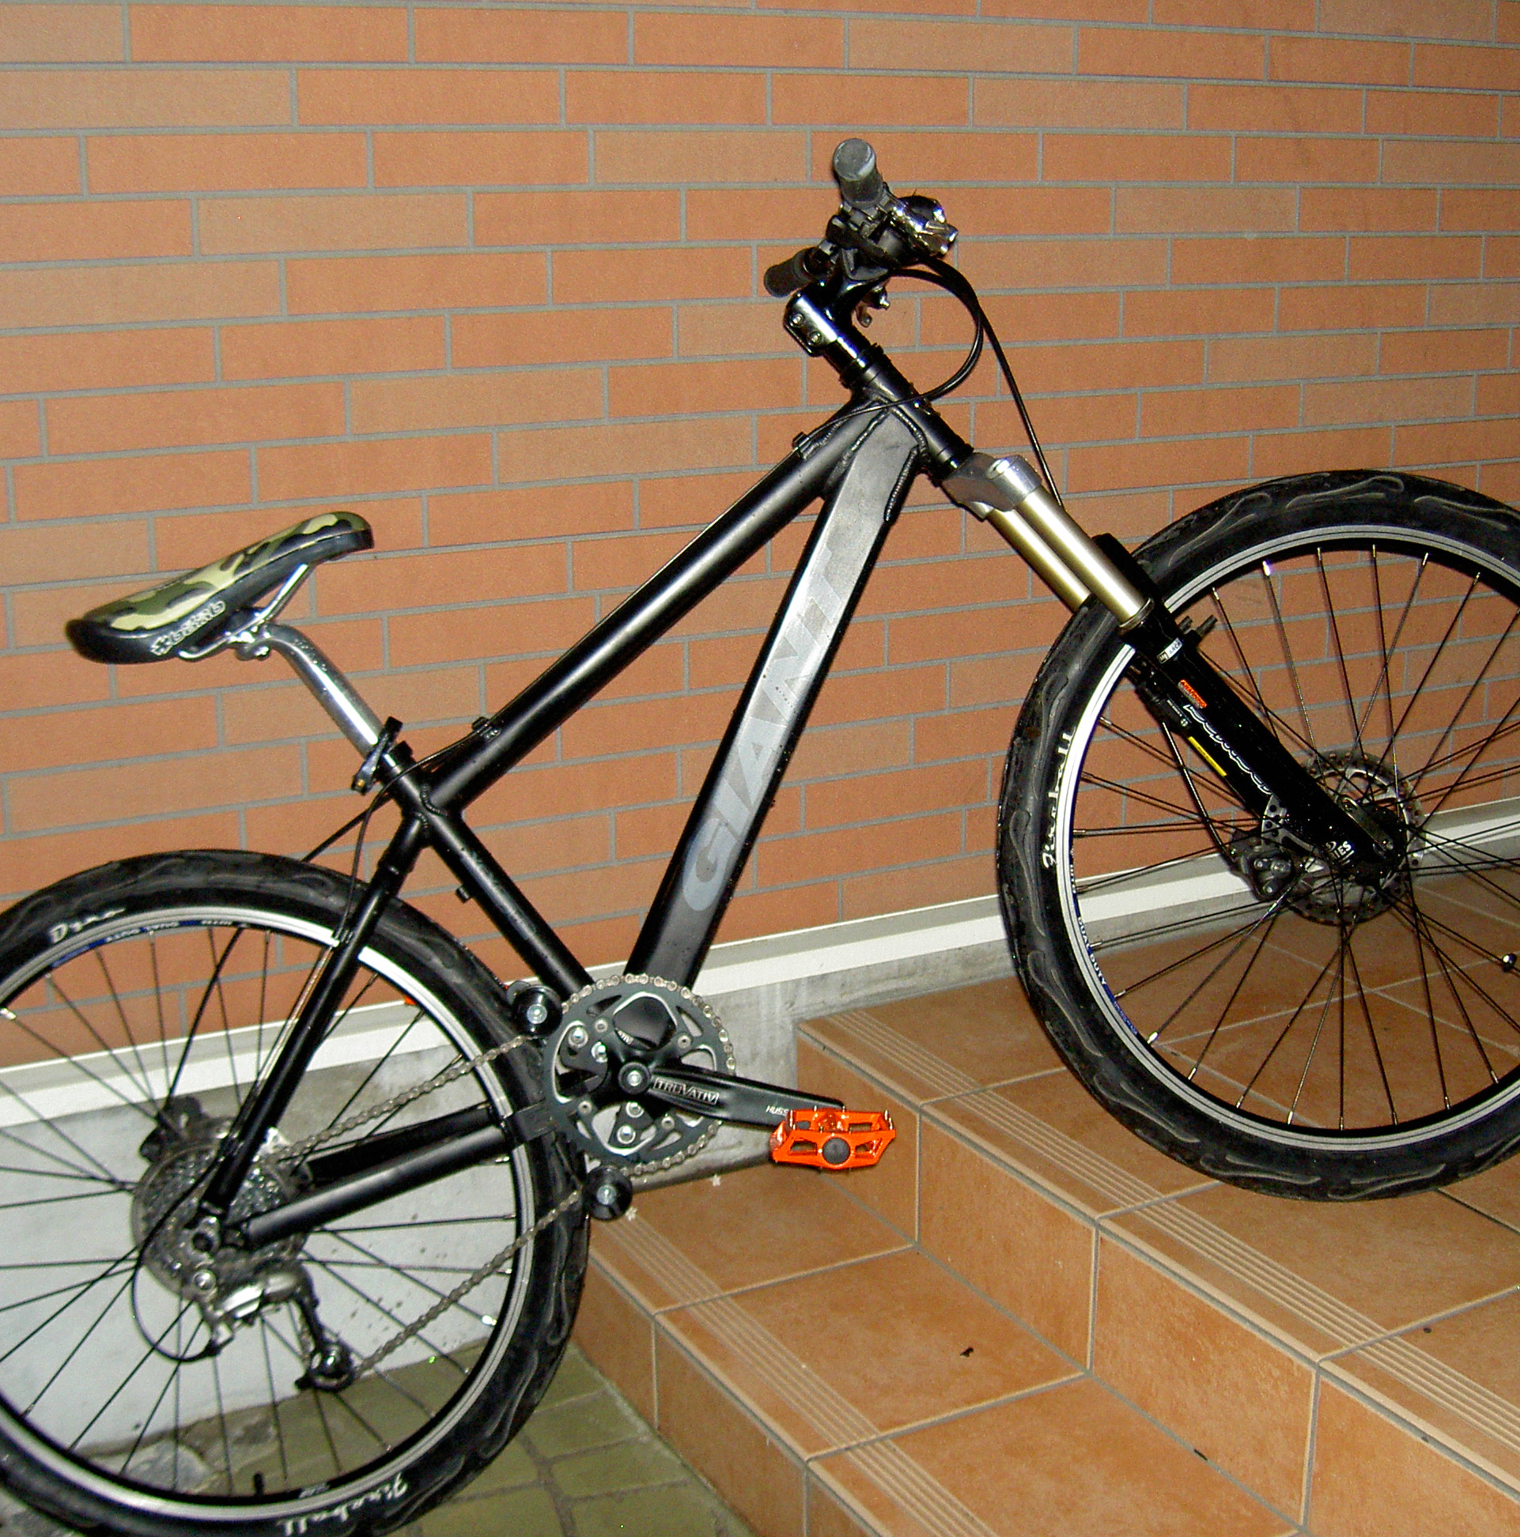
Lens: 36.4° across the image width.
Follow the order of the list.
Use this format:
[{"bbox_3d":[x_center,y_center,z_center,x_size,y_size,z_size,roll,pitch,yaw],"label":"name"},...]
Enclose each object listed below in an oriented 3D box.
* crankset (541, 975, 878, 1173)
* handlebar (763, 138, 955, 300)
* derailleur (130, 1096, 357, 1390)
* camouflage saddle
[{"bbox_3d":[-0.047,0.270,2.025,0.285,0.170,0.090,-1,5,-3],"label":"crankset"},{"bbox_3d":[0.075,-0.462,2.019,0.110,0.090,0.590,-14,5,-5],"label":"handlebar"},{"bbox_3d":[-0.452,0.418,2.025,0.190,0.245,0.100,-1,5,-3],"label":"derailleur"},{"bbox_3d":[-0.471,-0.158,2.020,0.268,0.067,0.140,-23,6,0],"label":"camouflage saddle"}]

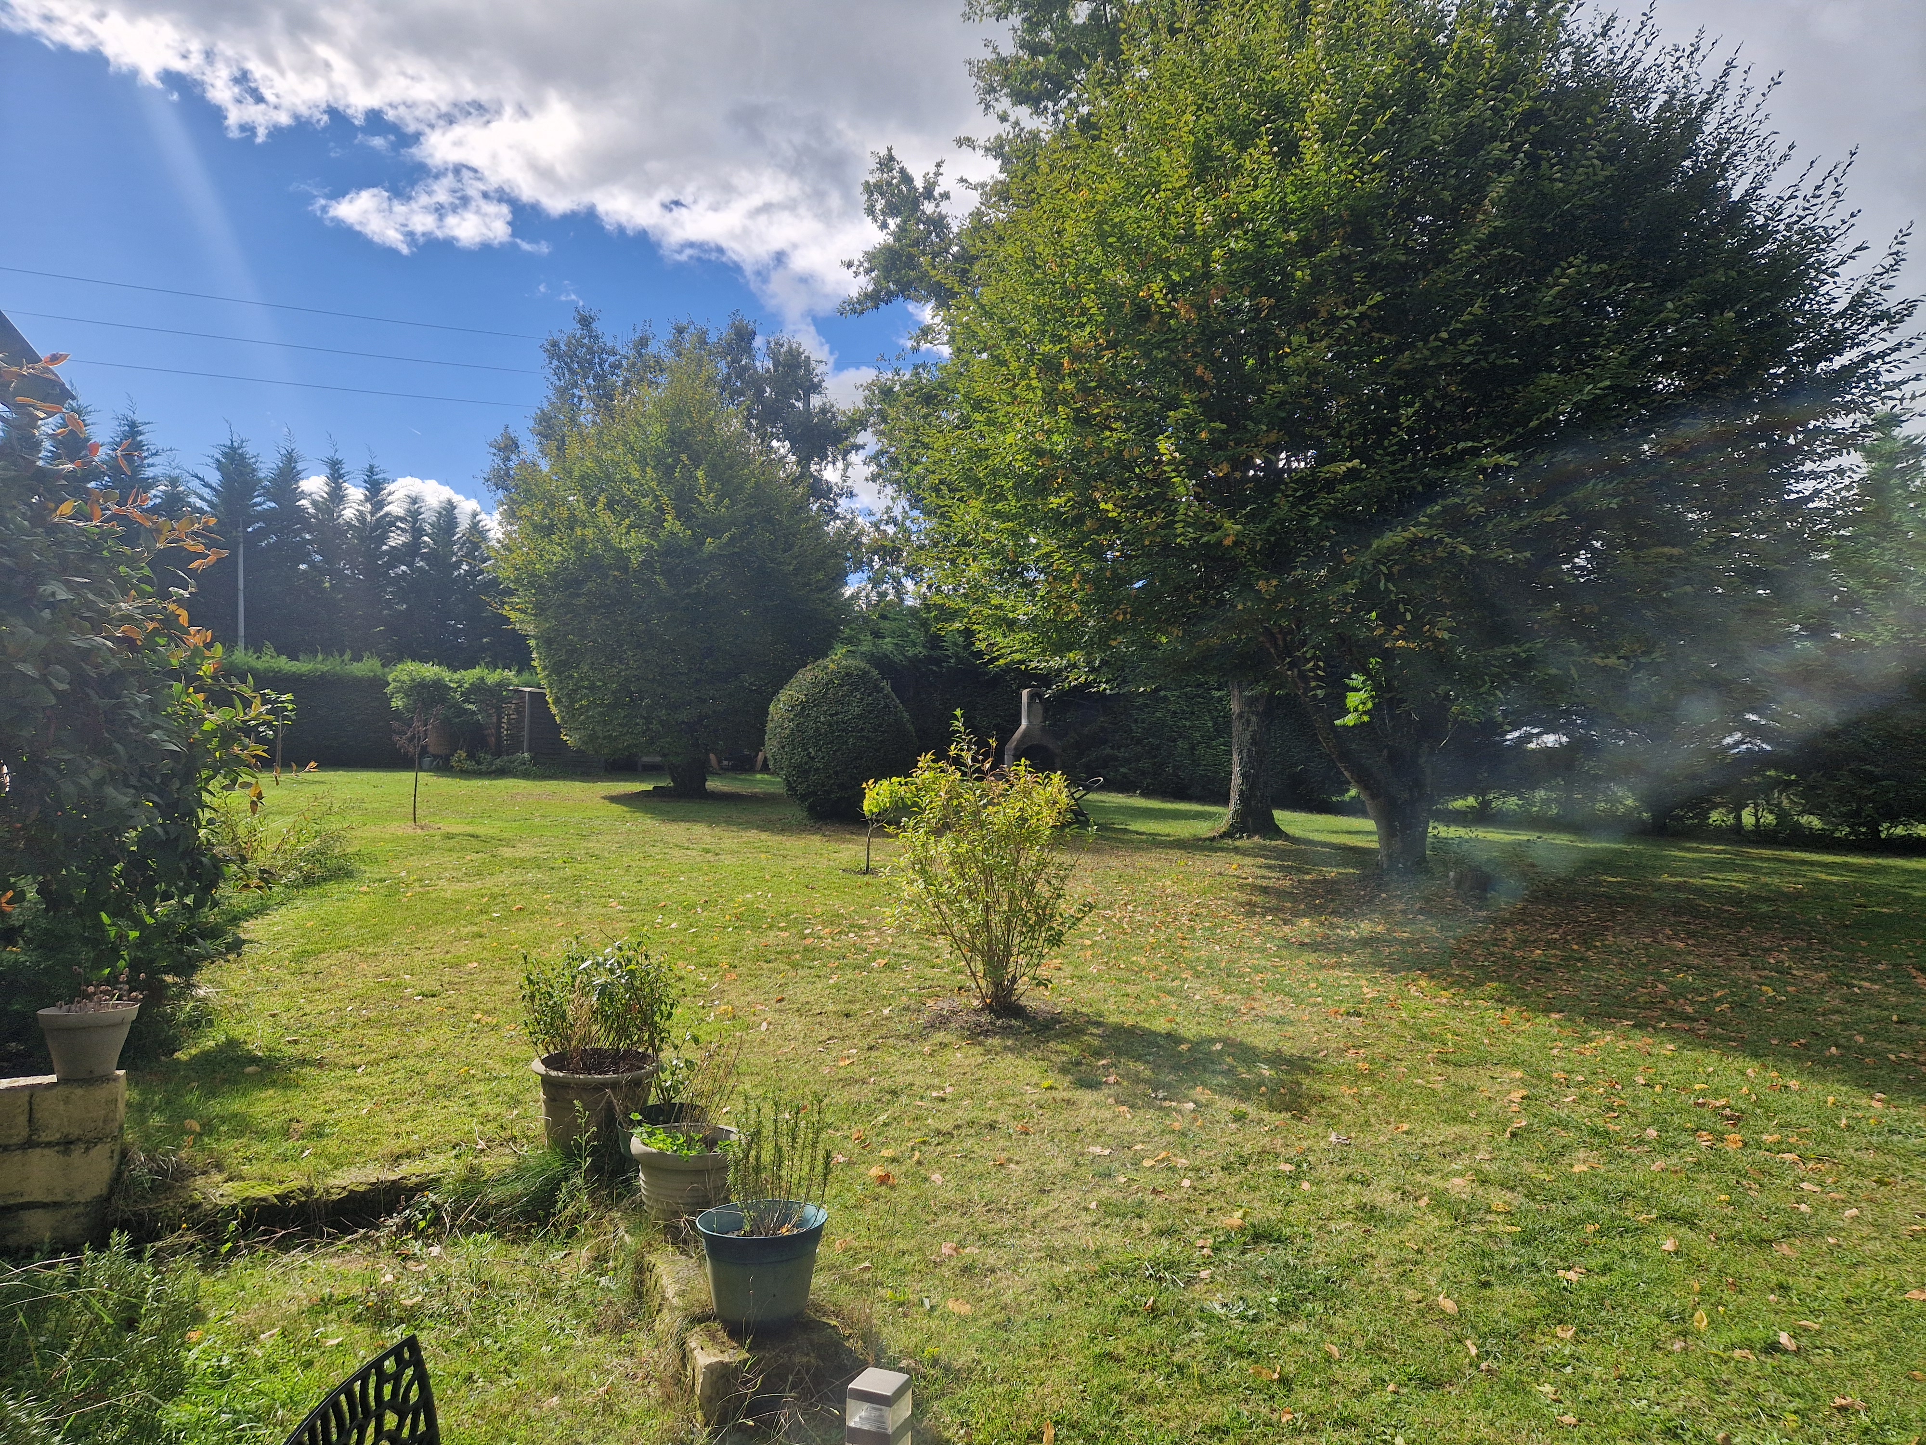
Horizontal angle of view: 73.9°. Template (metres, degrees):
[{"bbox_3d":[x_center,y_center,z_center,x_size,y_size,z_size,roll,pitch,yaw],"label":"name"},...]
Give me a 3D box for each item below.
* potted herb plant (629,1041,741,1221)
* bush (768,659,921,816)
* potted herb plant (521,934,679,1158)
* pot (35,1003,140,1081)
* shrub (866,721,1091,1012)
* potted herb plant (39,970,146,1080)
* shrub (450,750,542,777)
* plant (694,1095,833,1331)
[{"bbox_3d":[-0.798,1.155,3.680,0.330,0.480,0.330,0,-1,0],"label":"potted herb plant"},{"bbox_3d":[-1.590,0.168,16.800,2.000,2.094,2.000,0,-1,0],"label":"bush"},{"bbox_3d":[-1.238,1.082,4.360,0.520,0.682,0.490,0,-1,0],"label":"potted herb plant"},{"bbox_3d":[-2.651,0.963,3.880,0.250,0.214,0.250,0,-1,0],"label":"pot"},{"bbox_3d":[0.120,0.682,6.200,1.020,1.385,1.000,0,-1,0],"label":"shrub"},{"bbox_3d":[-2.648,0.906,3.880,0.260,0.319,0.260,0,-1,0],"label":"potted herb plant"},{"bbox_3d":[-9.310,0.810,25.500,1.850,0.510,1.100,0,-1,0],"label":"shrub"},{"bbox_3d":[-0.470,1.140,3.020,0.320,0.522,0.310,0,-1,0],"label":"plant"}]

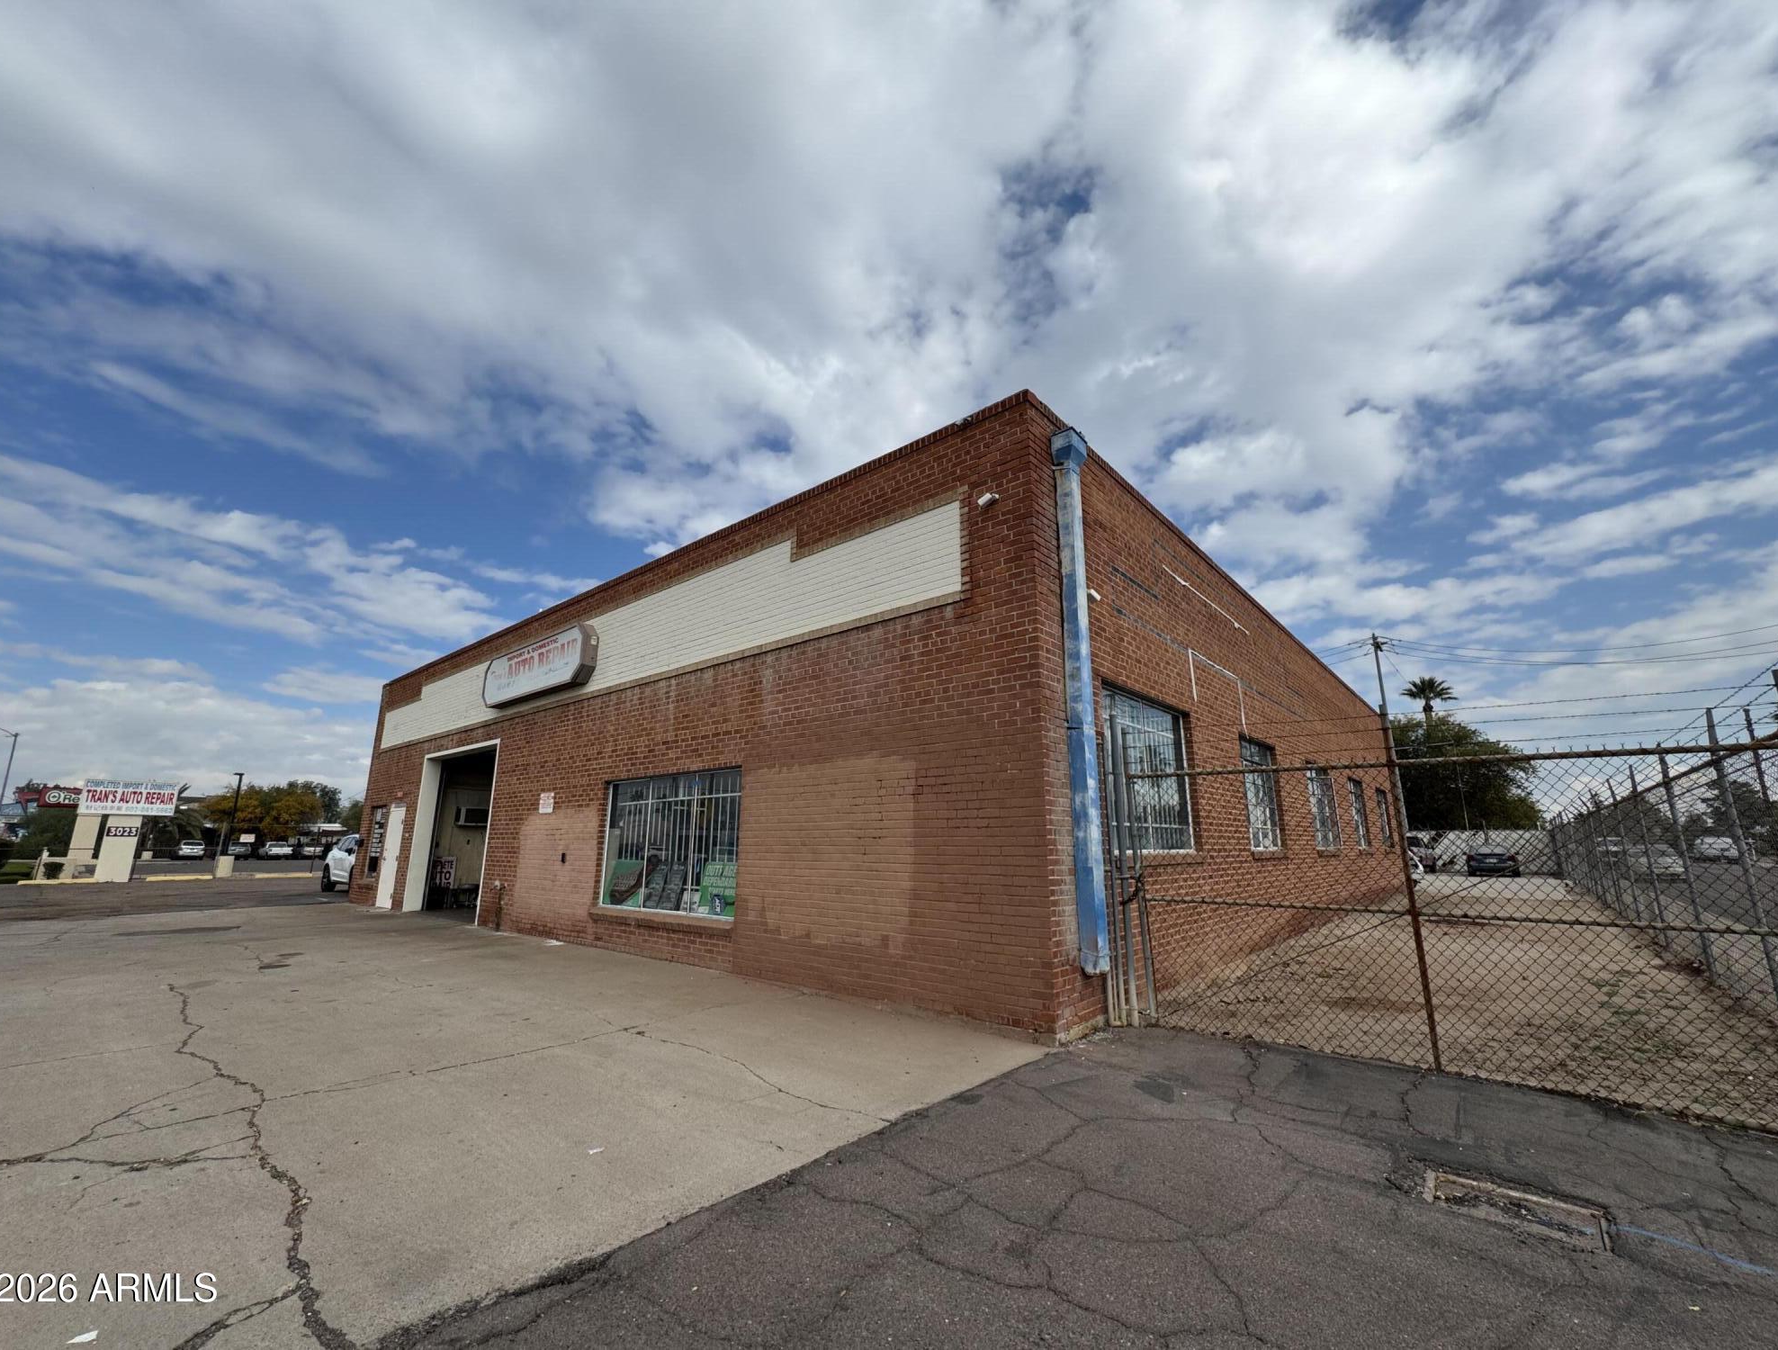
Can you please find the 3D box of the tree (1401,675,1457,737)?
[{"bbox_3d":[38.479,6.444,50.779,3.290,13.010,3.290,-11,-17,39],"label":"tree"}]

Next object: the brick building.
[{"bbox_3d":[1.649,3.424,19.870,18.060,5.220,22.450,-11,-17,39],"label":"brick building"}]

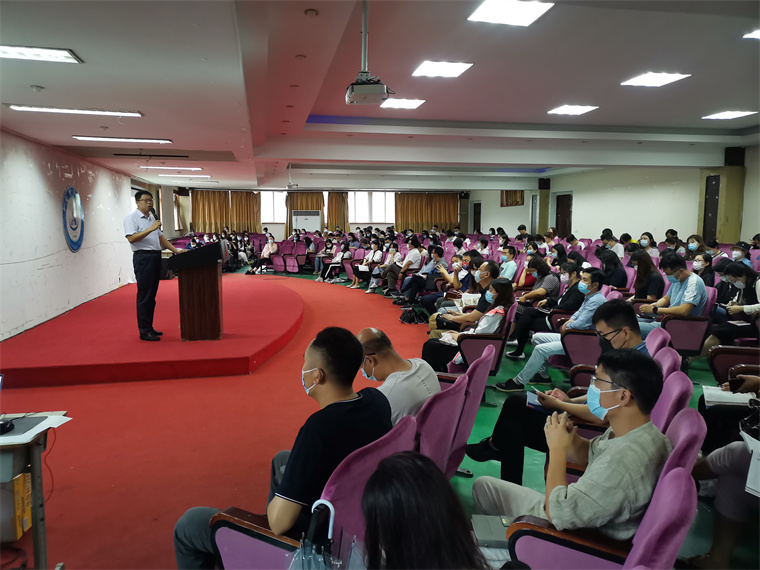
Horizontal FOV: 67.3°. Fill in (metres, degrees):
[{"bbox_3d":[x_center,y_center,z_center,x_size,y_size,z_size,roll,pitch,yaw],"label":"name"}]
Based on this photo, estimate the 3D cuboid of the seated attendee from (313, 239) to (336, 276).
[{"bbox_3d":[-1.718,-0.872,17.616,0.530,1.102,0.765,4,7,33],"label":"seated attendee"}]

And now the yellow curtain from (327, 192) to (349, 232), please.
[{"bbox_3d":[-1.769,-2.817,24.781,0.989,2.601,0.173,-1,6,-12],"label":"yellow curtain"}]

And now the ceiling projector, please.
[{"bbox_3d":[-0.090,-1.501,4.450,0.296,0.112,0.388,0,6,-2],"label":"ceiling projector"}]

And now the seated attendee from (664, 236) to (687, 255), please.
[{"bbox_3d":[4.828,-0.254,9.760,0.750,1.120,0.470,0,6,2],"label":"seated attendee"}]

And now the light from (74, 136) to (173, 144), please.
[{"bbox_3d":[-3.516,-2.025,7.871,1.200,0.080,0.300,-1,6,-12],"label":"light"}]

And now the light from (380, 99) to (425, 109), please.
[{"bbox_3d":[0.369,-2.792,8.754,0.600,0.070,0.600,-1,6,-12],"label":"light"}]

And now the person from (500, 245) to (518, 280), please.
[{"bbox_3d":[2.096,-0.107,9.877,0.765,1.204,0.530,-1,6,-12],"label":"person"}]

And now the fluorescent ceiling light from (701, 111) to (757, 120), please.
[{"bbox_3d":[5.719,-2.799,9.355,0.612,0.071,0.612,-1,6,-12],"label":"fluorescent ceiling light"}]

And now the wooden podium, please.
[{"bbox_3d":[-2.218,0.053,7.003,0.632,1.153,0.714,-1,6,-12],"label":"wooden podium"}]

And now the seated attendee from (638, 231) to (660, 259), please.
[{"bbox_3d":[4.031,-0.209,8.954,0.750,1.200,0.480,0,6,-3],"label":"seated attendee"}]

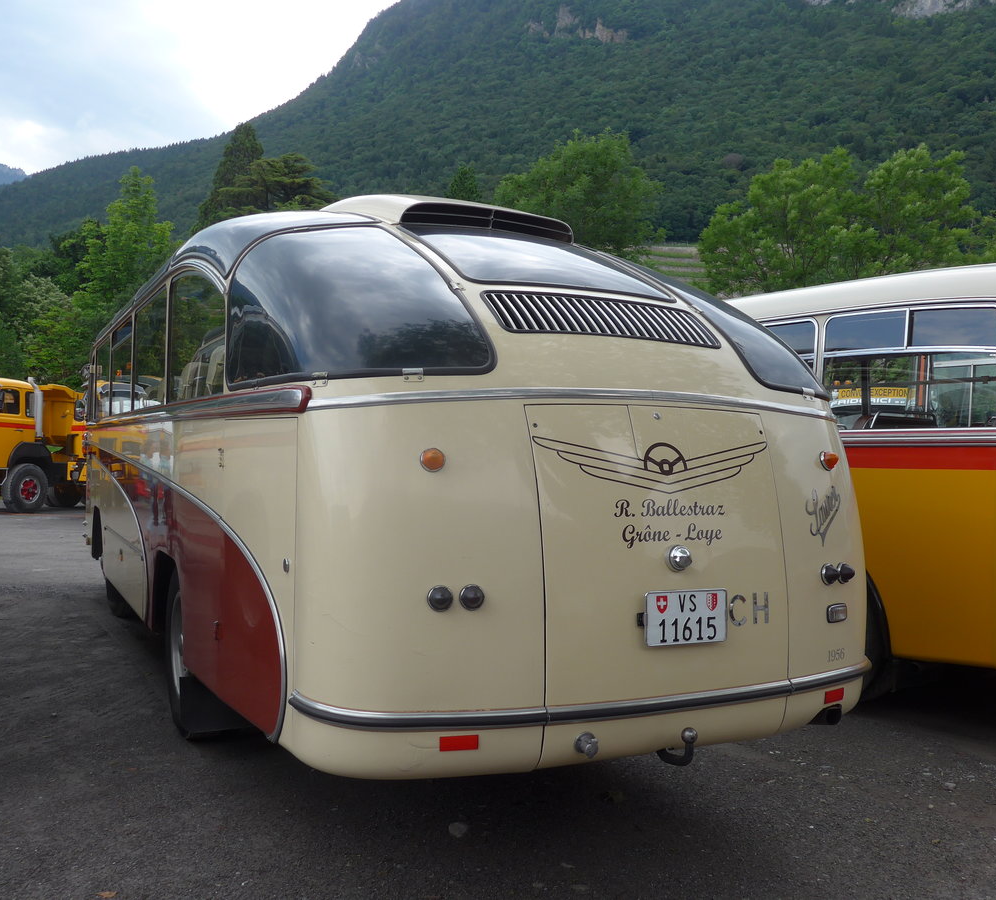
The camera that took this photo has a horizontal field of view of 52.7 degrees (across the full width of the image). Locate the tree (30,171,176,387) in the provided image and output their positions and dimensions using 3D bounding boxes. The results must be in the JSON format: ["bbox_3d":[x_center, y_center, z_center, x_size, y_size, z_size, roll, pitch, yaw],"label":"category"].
[{"bbox_3d":[-15.632,-5.155,39.946,5.900,12.090,5.600,0,1,-21],"label":"tree"}]

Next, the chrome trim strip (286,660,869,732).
[{"bbox_3d":[0.461,0.776,3.309,2.220,0.065,0.520,0,1,-25],"label":"chrome trim strip"}]

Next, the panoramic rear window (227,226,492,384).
[{"bbox_3d":[-0.545,-0.564,3.587,0.620,0.720,1.300,0,1,-25],"label":"panoramic rear window"}]

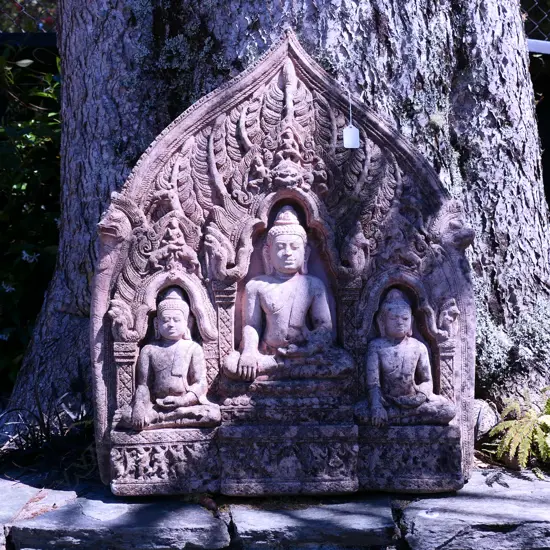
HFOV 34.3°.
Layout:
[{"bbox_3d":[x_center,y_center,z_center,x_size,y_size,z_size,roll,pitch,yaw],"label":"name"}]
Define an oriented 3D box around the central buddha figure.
[{"bbox_3d":[0.023,0.032,1.545,0.224,0.306,0.110,0,1,-6],"label":"central buddha figure"}]

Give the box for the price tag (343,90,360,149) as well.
[{"bbox_3d":[0.134,-0.272,1.560,0.029,0.100,0.006,-1,9,-2],"label":"price tag"}]

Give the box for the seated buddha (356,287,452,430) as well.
[{"bbox_3d":[0.229,0.146,1.575,0.173,0.242,0.090,0,1,-6],"label":"seated buddha"}]

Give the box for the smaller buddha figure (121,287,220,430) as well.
[{"bbox_3d":[-0.181,0.144,1.540,0.170,0.246,0.090,0,1,-6],"label":"smaller buddha figure"}]

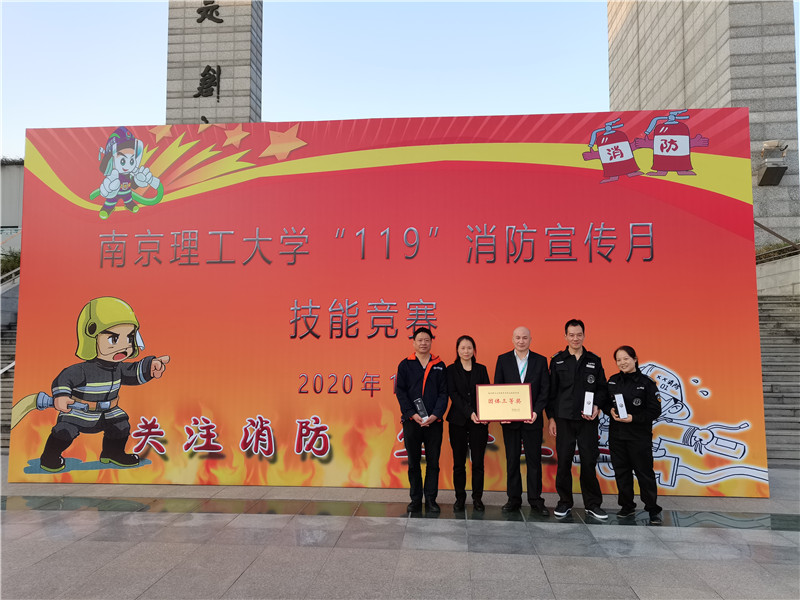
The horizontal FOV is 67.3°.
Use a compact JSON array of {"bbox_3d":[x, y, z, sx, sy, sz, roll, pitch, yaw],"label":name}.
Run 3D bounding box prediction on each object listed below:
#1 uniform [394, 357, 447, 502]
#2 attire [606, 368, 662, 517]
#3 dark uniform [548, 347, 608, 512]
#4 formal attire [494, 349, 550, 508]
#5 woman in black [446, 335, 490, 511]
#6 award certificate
[{"bbox_3d":[0.205,1.208,5.720,0.501,1.411,0.350,0,-4,2],"label":"uniform"},{"bbox_3d":[2.128,1.275,5.439,0.505,1.303,0.390,-2,-5,27],"label":"attire"},{"bbox_3d":[1.637,1.177,5.537,0.551,1.493,0.370,-1,-4,14],"label":"dark uniform"},{"bbox_3d":[1.152,1.206,5.668,0.535,1.472,0.370,-1,-4,10],"label":"formal attire"},{"bbox_3d":[0.654,1.150,5.738,0.425,1.623,0.400,0,-4,4],"label":"woman in black"},{"bbox_3d":[0.949,0.931,5.448,0.506,0.346,0.025,-3,-13,9],"label":"award certificate"}]

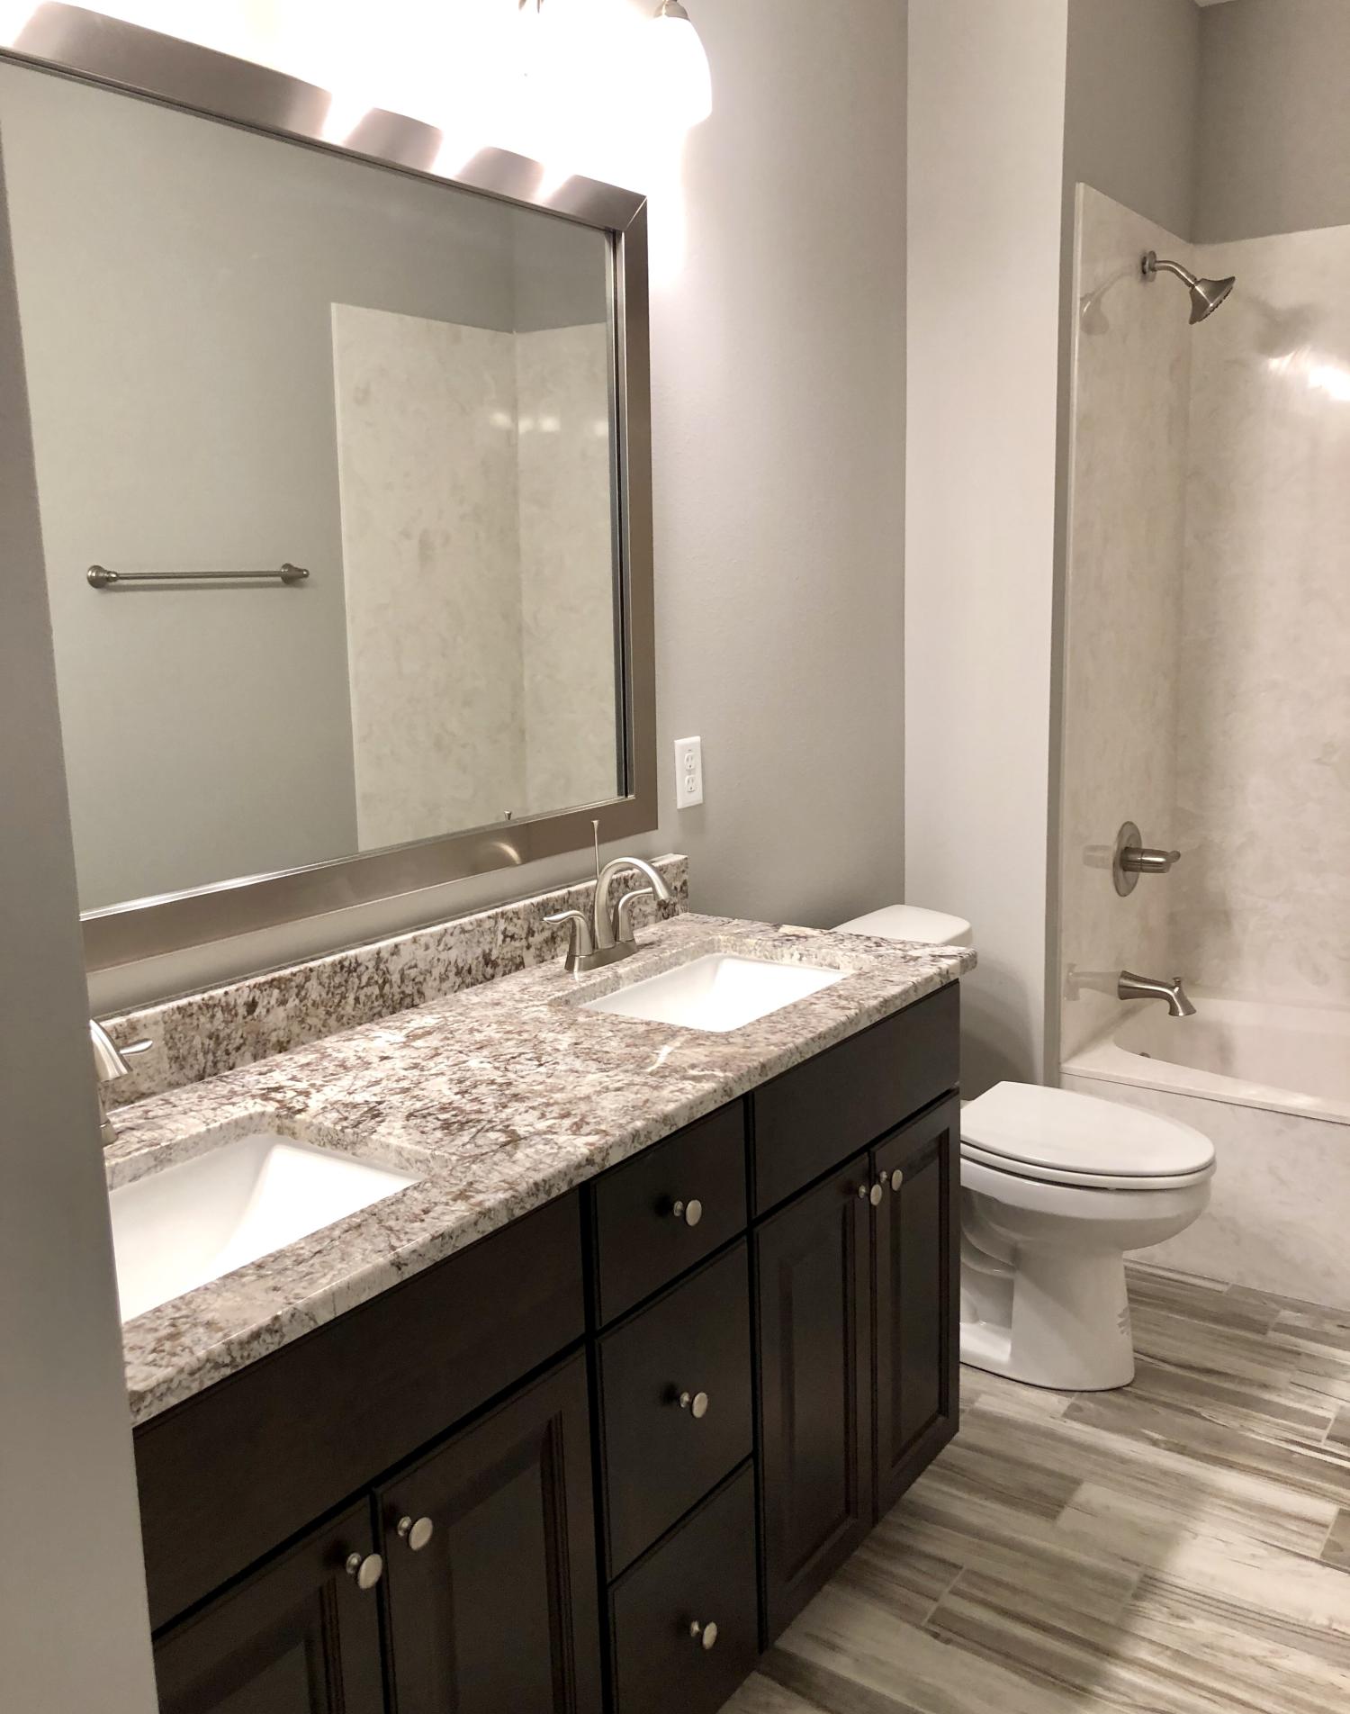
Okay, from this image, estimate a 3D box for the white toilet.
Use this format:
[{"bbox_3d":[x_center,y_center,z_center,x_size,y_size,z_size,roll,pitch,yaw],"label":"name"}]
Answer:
[{"bbox_3d":[0.633,0.549,2.742,0.746,0.758,0.461,6,13,35],"label":"white toilet"}]

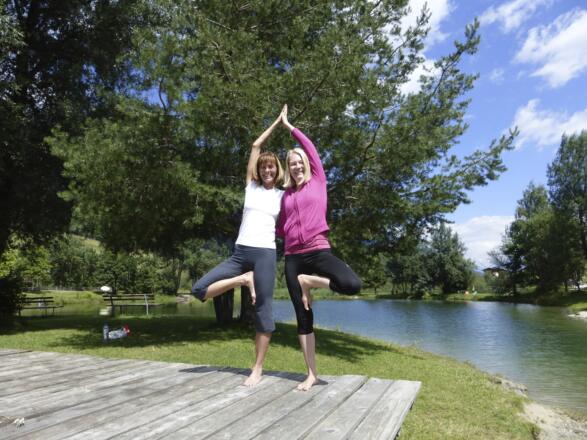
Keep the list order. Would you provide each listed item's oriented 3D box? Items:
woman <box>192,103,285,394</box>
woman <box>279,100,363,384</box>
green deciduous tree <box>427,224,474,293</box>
[{"bbox_3d":[-0.400,0.128,3.082,0.700,2.000,0.440,1,-10,-3],"label":"woman"},{"bbox_3d":[0.165,0.108,2.964,0.660,2.000,0.500,-3,-10,15],"label":"woman"},{"bbox_3d":[23.308,5.716,62.931,7.000,10.700,7.000,-3,-10,20],"label":"green deciduous tree"}]

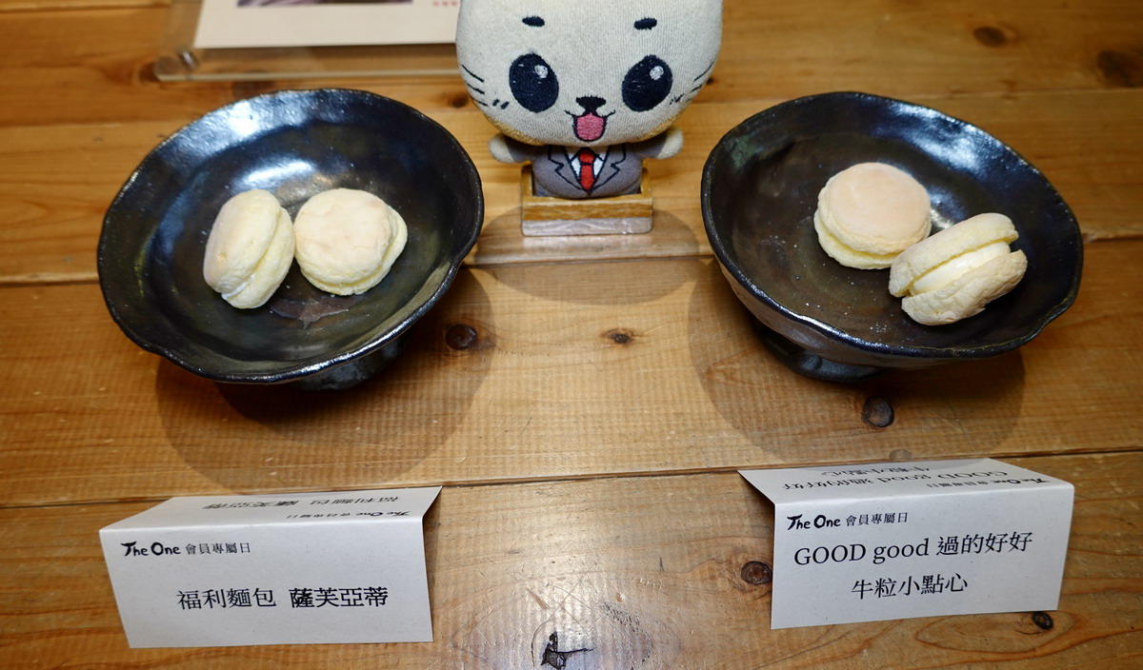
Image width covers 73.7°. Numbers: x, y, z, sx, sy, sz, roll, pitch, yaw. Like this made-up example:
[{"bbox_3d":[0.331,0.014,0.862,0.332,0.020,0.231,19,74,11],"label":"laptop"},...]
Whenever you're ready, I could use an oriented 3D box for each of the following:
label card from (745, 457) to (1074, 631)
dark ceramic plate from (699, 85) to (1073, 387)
[{"bbox_3d":[0.122,0.066,0.276,0.105,0.038,0.062,-3,55,-3],"label":"label card"},{"bbox_3d":[0.122,-0.029,0.324,0.144,0.071,0.144,0,55,0],"label":"dark ceramic plate"}]

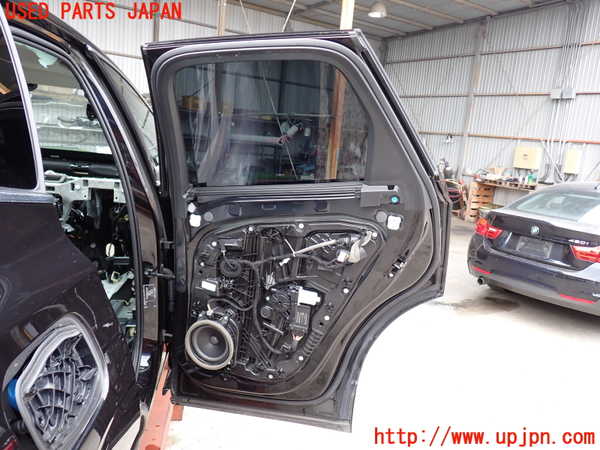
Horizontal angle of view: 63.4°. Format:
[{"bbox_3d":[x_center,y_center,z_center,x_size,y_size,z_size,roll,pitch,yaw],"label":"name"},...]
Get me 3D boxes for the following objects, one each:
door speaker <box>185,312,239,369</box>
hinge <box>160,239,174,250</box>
[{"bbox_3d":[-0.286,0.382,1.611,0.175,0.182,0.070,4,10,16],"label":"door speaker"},{"bbox_3d":[-0.459,0.068,1.680,0.048,0.040,0.045,4,10,16],"label":"hinge"}]

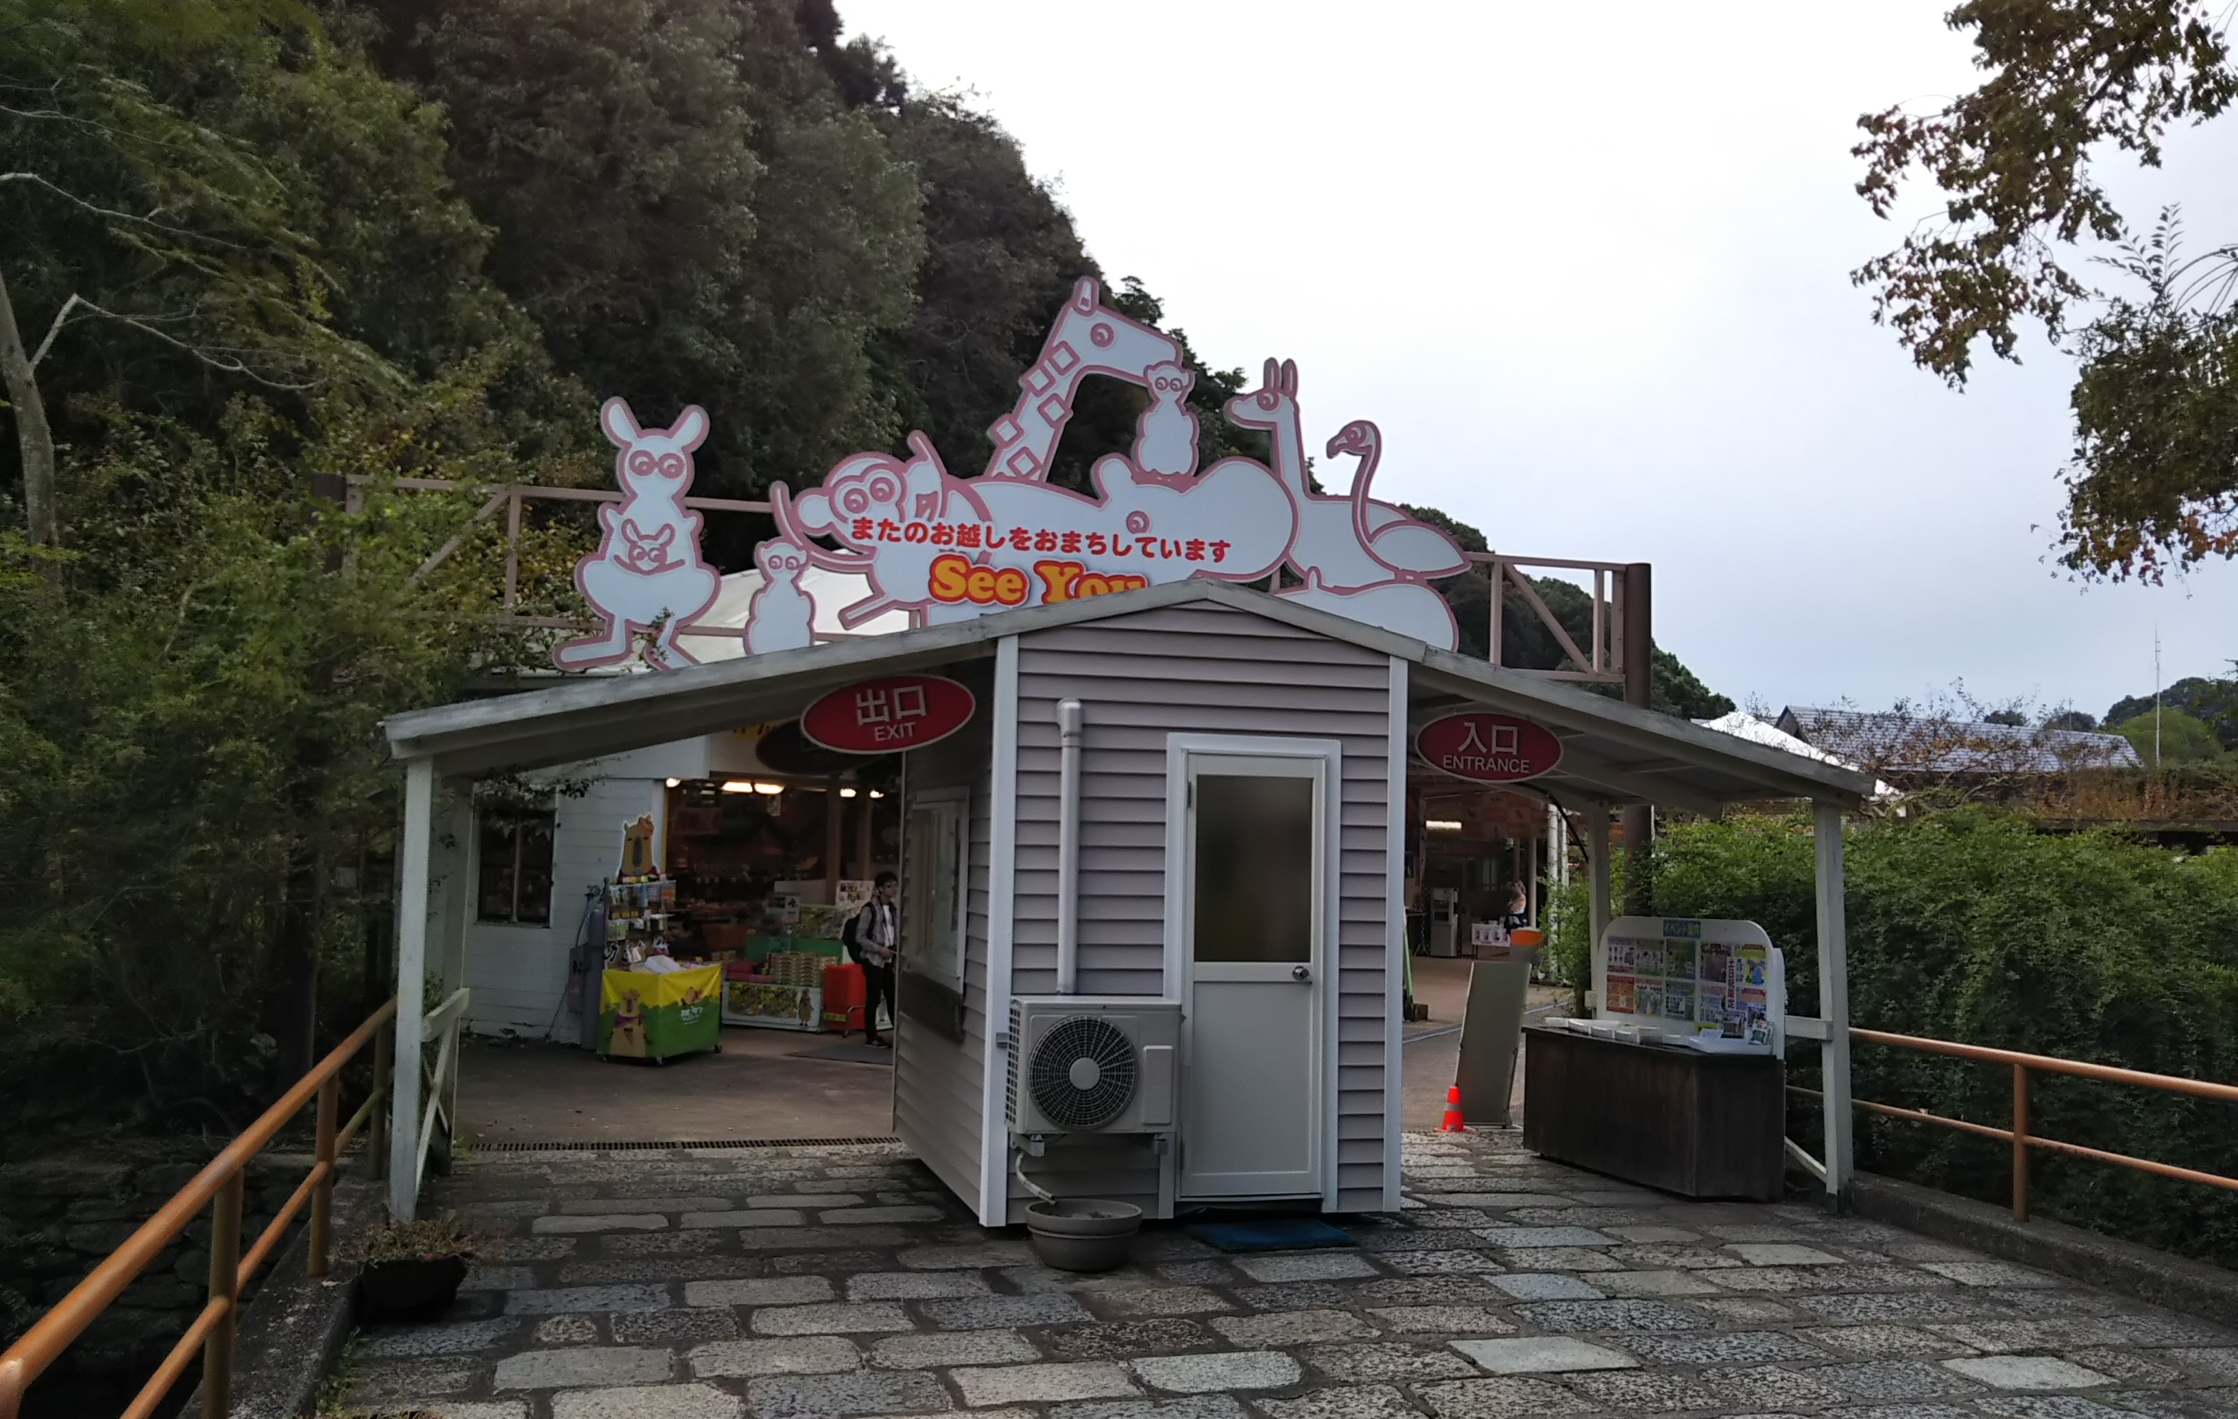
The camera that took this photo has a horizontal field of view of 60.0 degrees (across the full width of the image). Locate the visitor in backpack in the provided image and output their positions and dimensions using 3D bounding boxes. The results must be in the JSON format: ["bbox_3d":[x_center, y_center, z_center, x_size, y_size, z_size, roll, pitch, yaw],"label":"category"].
[{"bbox_3d":[-2.125,2.183,16.900,0.480,1.539,0.460,-1,-5,33],"label":"visitor in backpack"}]

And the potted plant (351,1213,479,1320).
[{"bbox_3d":[-2.450,1.926,6.754,0.430,0.310,0.460,2,-4,-15],"label":"potted plant"}]

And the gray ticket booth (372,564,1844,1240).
[{"bbox_3d":[0.025,0.910,9.584,6.732,2.815,2.754,2,-4,-15],"label":"gray ticket booth"}]

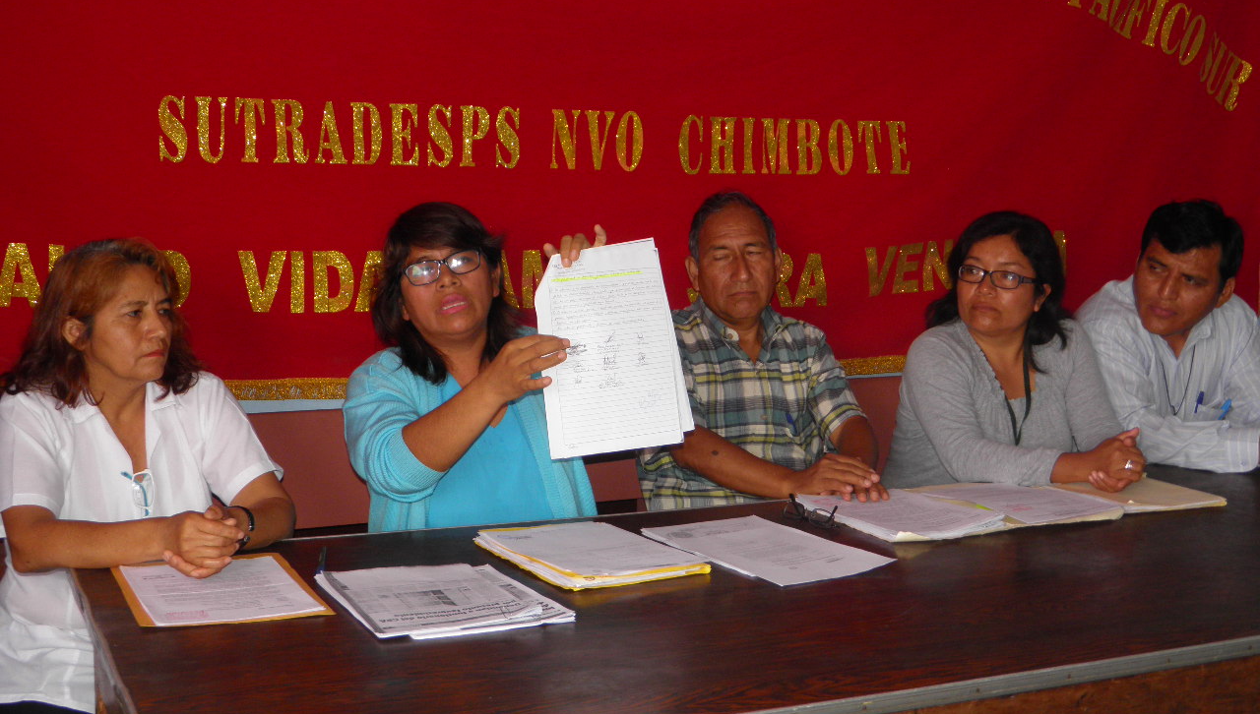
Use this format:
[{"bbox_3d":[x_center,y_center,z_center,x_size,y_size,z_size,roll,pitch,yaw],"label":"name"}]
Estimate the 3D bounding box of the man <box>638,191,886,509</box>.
[{"bbox_3d":[0.225,0.345,2.770,0.520,1.260,0.720,-1,8,-18],"label":"man"}]

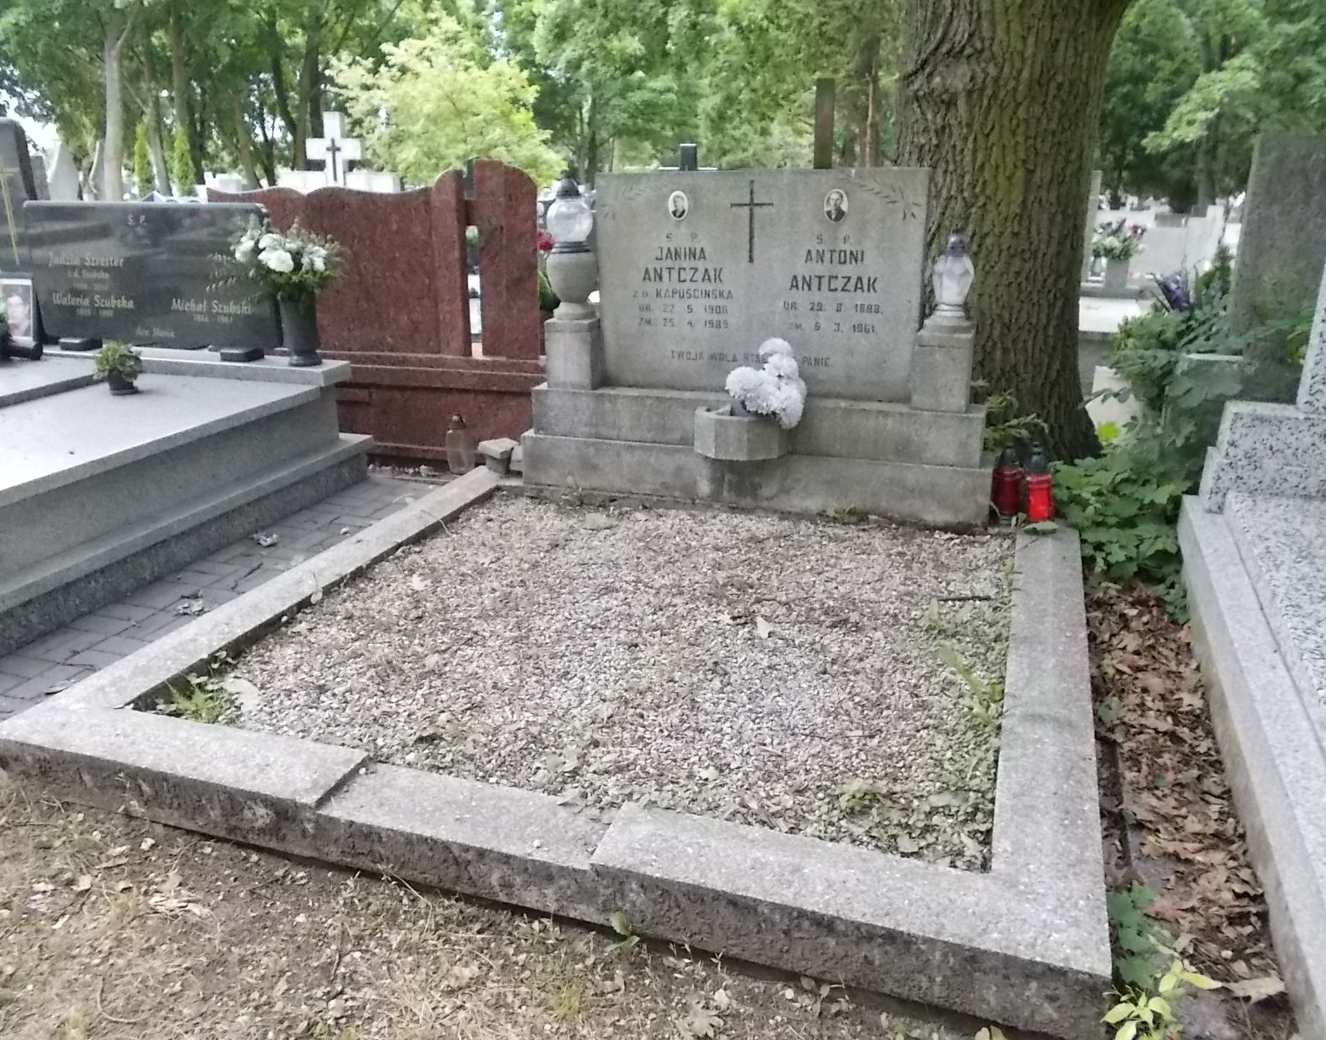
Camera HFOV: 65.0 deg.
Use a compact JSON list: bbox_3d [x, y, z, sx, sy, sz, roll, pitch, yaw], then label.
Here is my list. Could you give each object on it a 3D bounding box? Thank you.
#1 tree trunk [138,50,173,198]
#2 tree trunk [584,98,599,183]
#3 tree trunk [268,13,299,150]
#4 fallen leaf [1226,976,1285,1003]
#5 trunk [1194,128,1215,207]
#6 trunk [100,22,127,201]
[{"bbox_3d":[-10.189,-7.865,21.011,0.262,2.947,0.262,5,20,19],"label":"tree trunk"},{"bbox_3d":[-2.239,-11.739,32.897,0.260,2.950,0.260,6,21,19],"label":"tree trunk"},{"bbox_3d":[-7.634,-8.756,21.009,0.240,2.607,0.240,5,20,19],"label":"tree trunk"},{"bbox_3d":[1.036,0.815,1.817,0.100,0.030,0.060,6,21,19],"label":"fallen leaf"},{"bbox_3d":[9.390,-5.993,18.003,0.281,1.459,0.281,5,20,19],"label":"trunk"},{"bbox_3d":[-8.843,-6.254,16.819,0.300,3.600,0.300,11,20,17],"label":"trunk"}]

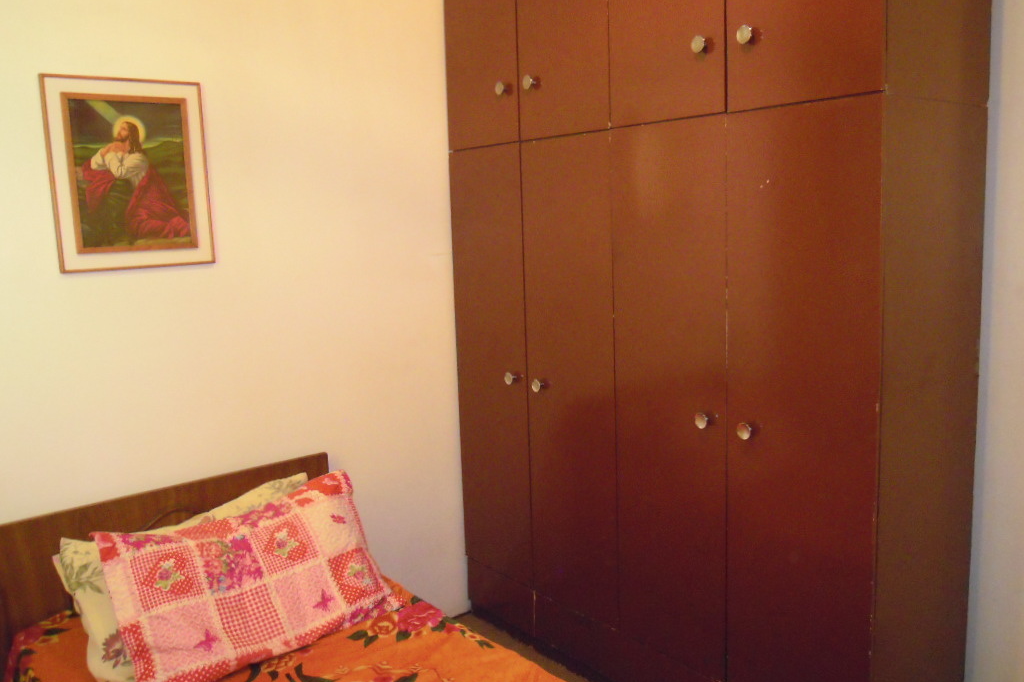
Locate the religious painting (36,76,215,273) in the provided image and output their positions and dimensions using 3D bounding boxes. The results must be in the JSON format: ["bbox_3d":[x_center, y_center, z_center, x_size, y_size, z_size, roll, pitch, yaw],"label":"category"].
[{"bbox_3d":[-1.158,-0.509,2.542,0.458,0.573,0.020,-9,11,-38],"label":"religious painting"}]

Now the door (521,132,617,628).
[{"bbox_3d":[0.204,0.146,2.905,0.025,1.681,0.442,-9,11,-38],"label":"door"}]

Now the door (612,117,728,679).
[{"bbox_3d":[0.484,0.186,2.564,0.025,1.681,0.445,-9,11,-38],"label":"door"}]

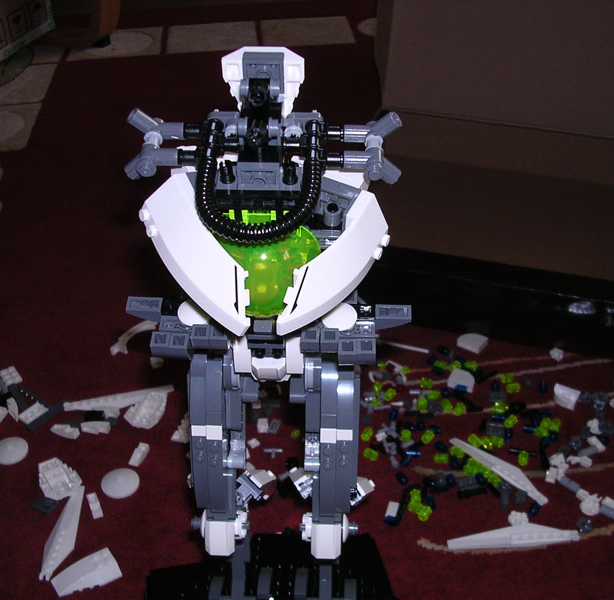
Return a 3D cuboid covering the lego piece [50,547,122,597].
[{"bbox_3d":[-0.159,0.197,0.636,0.047,0.011,0.030,-18,37,-26],"label":"lego piece"}]

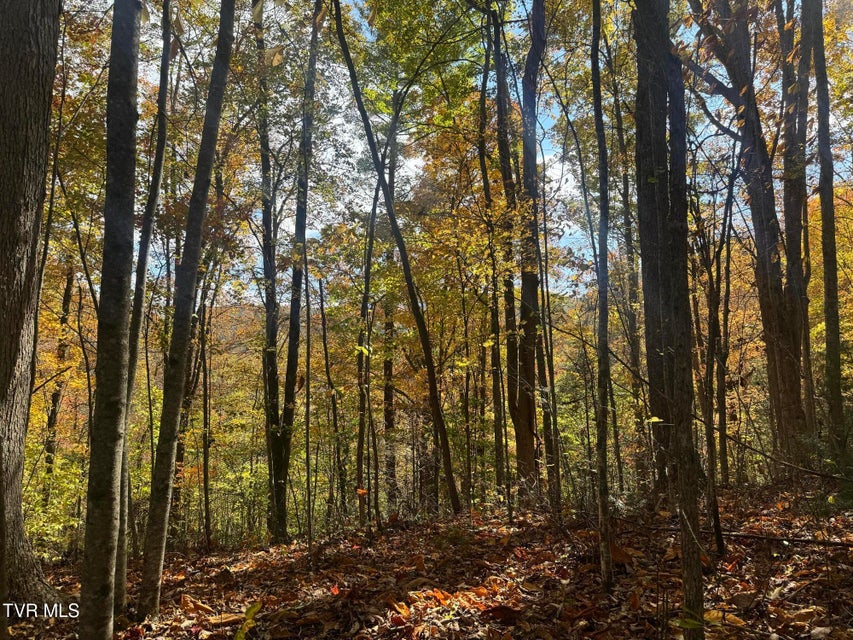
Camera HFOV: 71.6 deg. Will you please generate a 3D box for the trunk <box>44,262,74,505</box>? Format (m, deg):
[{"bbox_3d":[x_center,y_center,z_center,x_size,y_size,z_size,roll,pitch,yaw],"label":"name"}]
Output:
[{"bbox_3d":[-7.763,1.321,12.500,0.250,5.160,0.250,6,-4,-31],"label":"trunk"}]

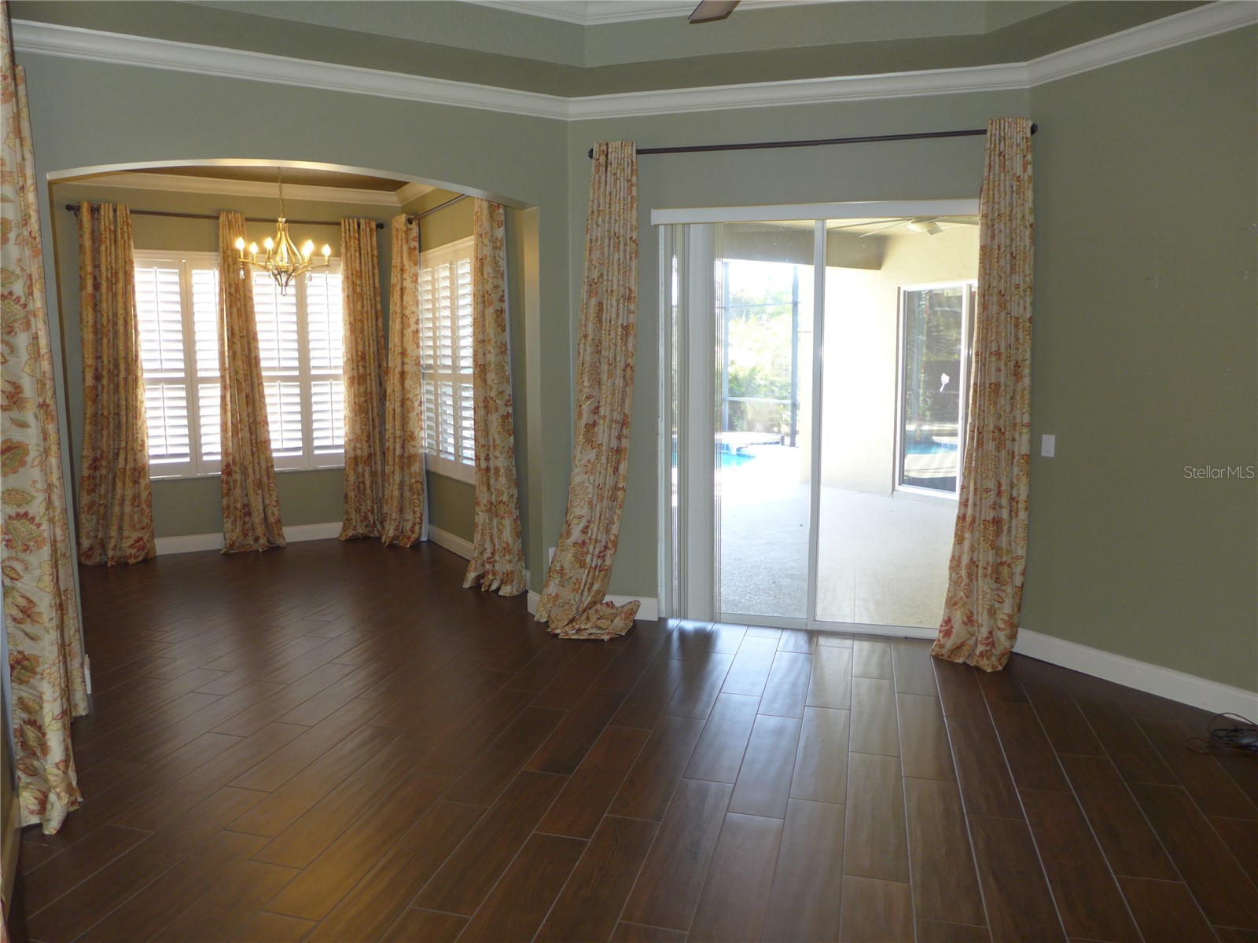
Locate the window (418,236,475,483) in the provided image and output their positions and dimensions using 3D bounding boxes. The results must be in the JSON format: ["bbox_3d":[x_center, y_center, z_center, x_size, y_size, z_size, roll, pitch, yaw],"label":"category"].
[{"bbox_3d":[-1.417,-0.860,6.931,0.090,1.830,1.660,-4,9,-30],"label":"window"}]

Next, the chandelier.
[{"bbox_3d":[-2.325,-1.695,5.859,0.640,1.020,0.640,-4,9,-30],"label":"chandelier"}]

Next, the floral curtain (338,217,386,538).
[{"bbox_3d":[-2.337,-0.777,7.598,0.450,2.790,0.220,-4,9,-30],"label":"floral curtain"}]

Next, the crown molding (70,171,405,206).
[{"bbox_3d":[-3.092,-2.296,7.068,2.650,0.110,0.100,-4,9,-30],"label":"crown molding"}]

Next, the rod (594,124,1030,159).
[{"bbox_3d":[0.919,-1.774,4.675,2.400,0.050,0.080,2,8,15],"label":"rod"}]

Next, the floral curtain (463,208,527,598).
[{"bbox_3d":[-0.951,-0.568,5.867,0.310,2.800,0.440,-4,9,-30],"label":"floral curtain"}]

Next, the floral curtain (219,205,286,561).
[{"bbox_3d":[-3.139,-0.711,7.136,0.500,2.790,0.220,-4,9,-30],"label":"floral curtain"}]

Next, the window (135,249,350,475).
[{"bbox_3d":[-3.169,-0.887,7.236,1.800,1.820,0.100,-4,9,-30],"label":"window"}]

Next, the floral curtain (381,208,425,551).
[{"bbox_3d":[-1.928,-0.766,7.481,0.310,2.800,0.430,-4,9,-30],"label":"floral curtain"}]

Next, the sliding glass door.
[{"bbox_3d":[1.066,-0.280,4.956,1.780,2.410,0.100,2,8,15],"label":"sliding glass door"}]

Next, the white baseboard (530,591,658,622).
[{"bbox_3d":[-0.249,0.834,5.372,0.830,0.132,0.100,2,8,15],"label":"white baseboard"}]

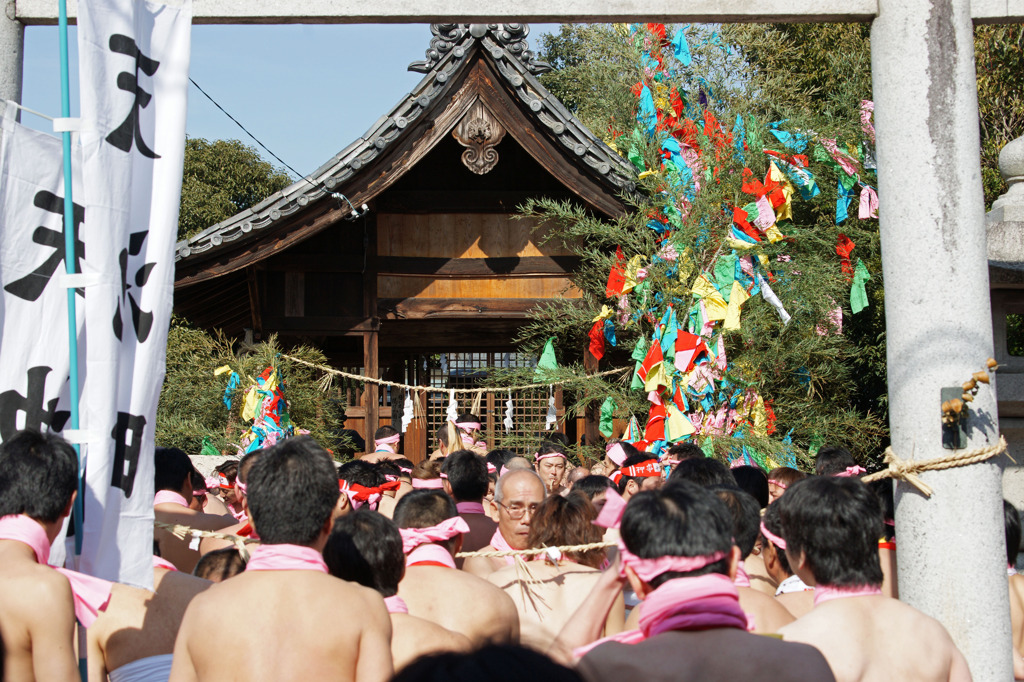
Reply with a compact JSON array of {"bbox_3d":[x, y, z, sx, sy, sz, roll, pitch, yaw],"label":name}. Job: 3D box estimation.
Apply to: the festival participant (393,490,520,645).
[{"bbox_3d":[-0.199,1.170,5.017,0.500,1.582,0.420,0,-2,-2],"label":"festival participant"}]

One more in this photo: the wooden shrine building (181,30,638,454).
[{"bbox_3d":[-0.242,-0.018,18.095,5.100,4.900,5.200,0,-2,0],"label":"wooden shrine building"}]

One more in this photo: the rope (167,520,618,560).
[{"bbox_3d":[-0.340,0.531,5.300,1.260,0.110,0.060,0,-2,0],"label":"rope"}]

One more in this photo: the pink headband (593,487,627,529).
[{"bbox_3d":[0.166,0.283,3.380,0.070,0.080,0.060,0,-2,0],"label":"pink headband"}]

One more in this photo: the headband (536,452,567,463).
[{"bbox_3d":[0.197,0.582,9.900,0.165,0.050,0.180,0,-2,-2],"label":"headband"}]

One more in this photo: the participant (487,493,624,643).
[{"bbox_3d":[0.123,1.199,5.467,0.480,1.562,0.420,0,-2,-11],"label":"participant"}]

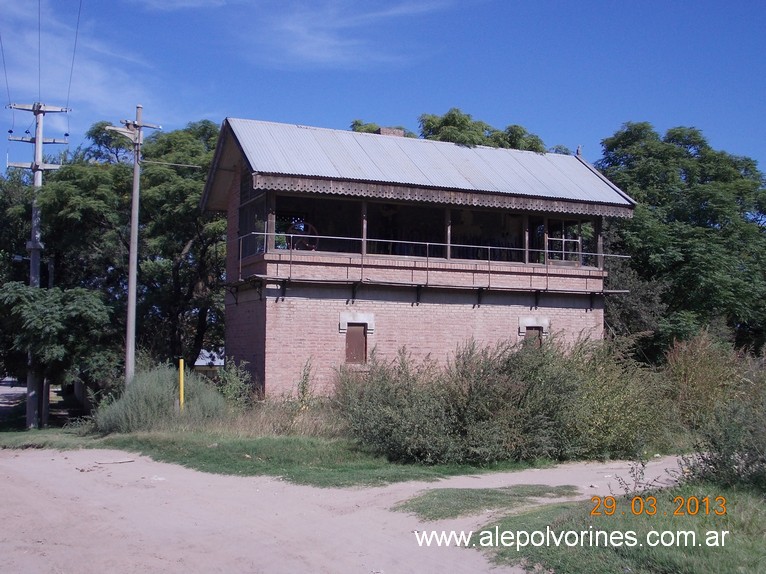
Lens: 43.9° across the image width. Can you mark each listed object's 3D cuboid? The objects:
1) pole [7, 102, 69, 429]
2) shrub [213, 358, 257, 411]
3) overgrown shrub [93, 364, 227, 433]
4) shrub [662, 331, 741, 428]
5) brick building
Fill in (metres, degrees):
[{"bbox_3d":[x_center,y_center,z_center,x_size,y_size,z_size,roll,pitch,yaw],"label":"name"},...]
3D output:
[{"bbox_3d":[-8.126,-0.566,22.293,1.472,7.653,0.350,1,-5,-13],"label":"pole"},{"bbox_3d":[-3.240,2.141,20.757,0.980,1.159,0.950,1,-4,-9],"label":"shrub"},{"bbox_3d":[-4.403,2.161,18.743,2.600,1.264,2.100,1,-5,-13],"label":"overgrown shrub"},{"bbox_3d":[6.305,1.847,18.772,1.500,2.052,1.400,-1,-5,18],"label":"shrub"},{"bbox_3d":[0.851,-0.371,24.691,10.190,7.130,4.923,2,-5,-24],"label":"brick building"}]

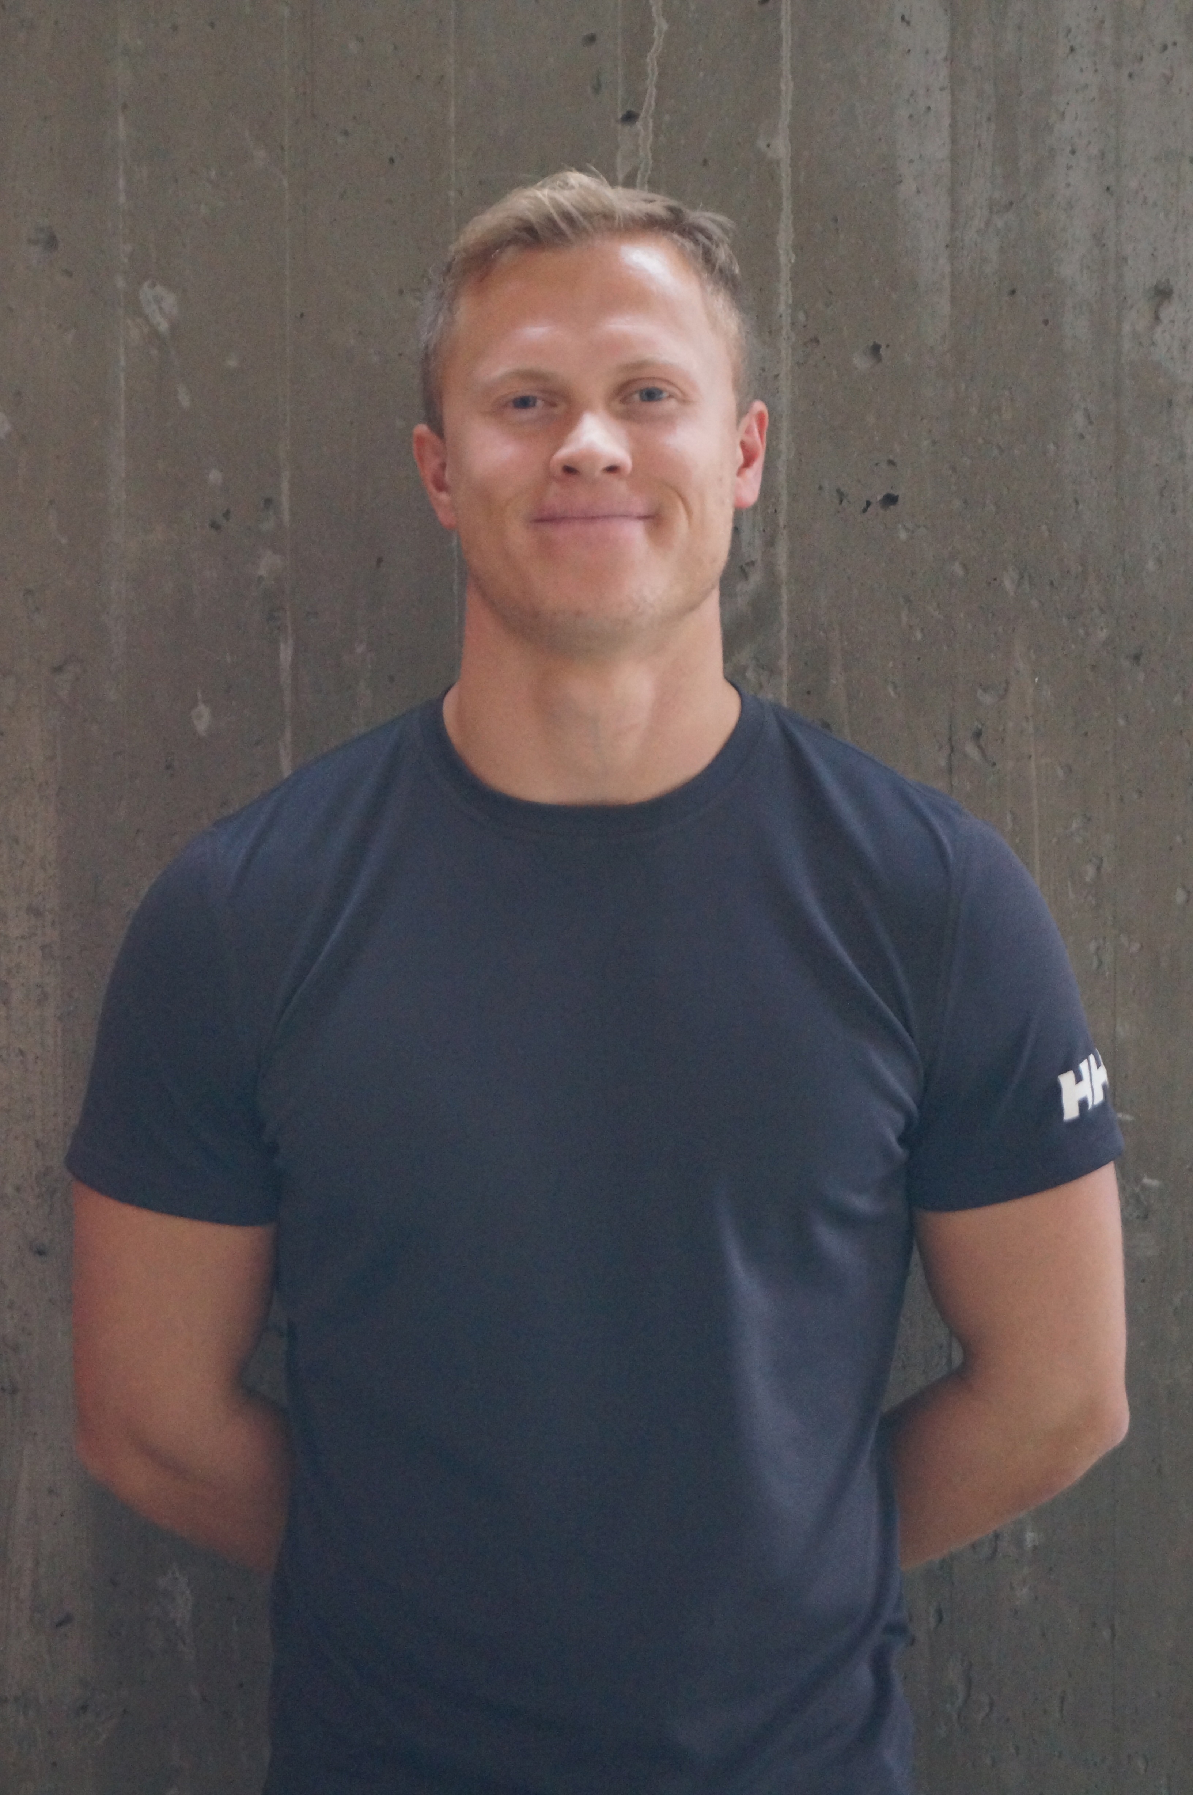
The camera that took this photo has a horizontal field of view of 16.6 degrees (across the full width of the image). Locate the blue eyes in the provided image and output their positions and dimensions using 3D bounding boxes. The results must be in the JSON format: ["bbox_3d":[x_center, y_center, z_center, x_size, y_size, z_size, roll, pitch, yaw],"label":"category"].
[{"bbox_3d":[-0.004,-0.253,2.070,0.085,0.013,0.020,-3,-3,0],"label":"blue eyes"}]

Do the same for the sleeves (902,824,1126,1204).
[{"bbox_3d":[0.221,0.061,2.160,0.115,0.207,0.150,0,0,0],"label":"sleeves"}]

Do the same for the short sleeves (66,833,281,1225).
[{"bbox_3d":[-0.224,0.070,2.160,0.115,0.207,0.150,0,0,0],"label":"short sleeves"}]

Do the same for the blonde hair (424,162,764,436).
[{"bbox_3d":[-0.005,-0.302,2.150,0.175,0.165,0.205,-3,-3,0],"label":"blonde hair"}]

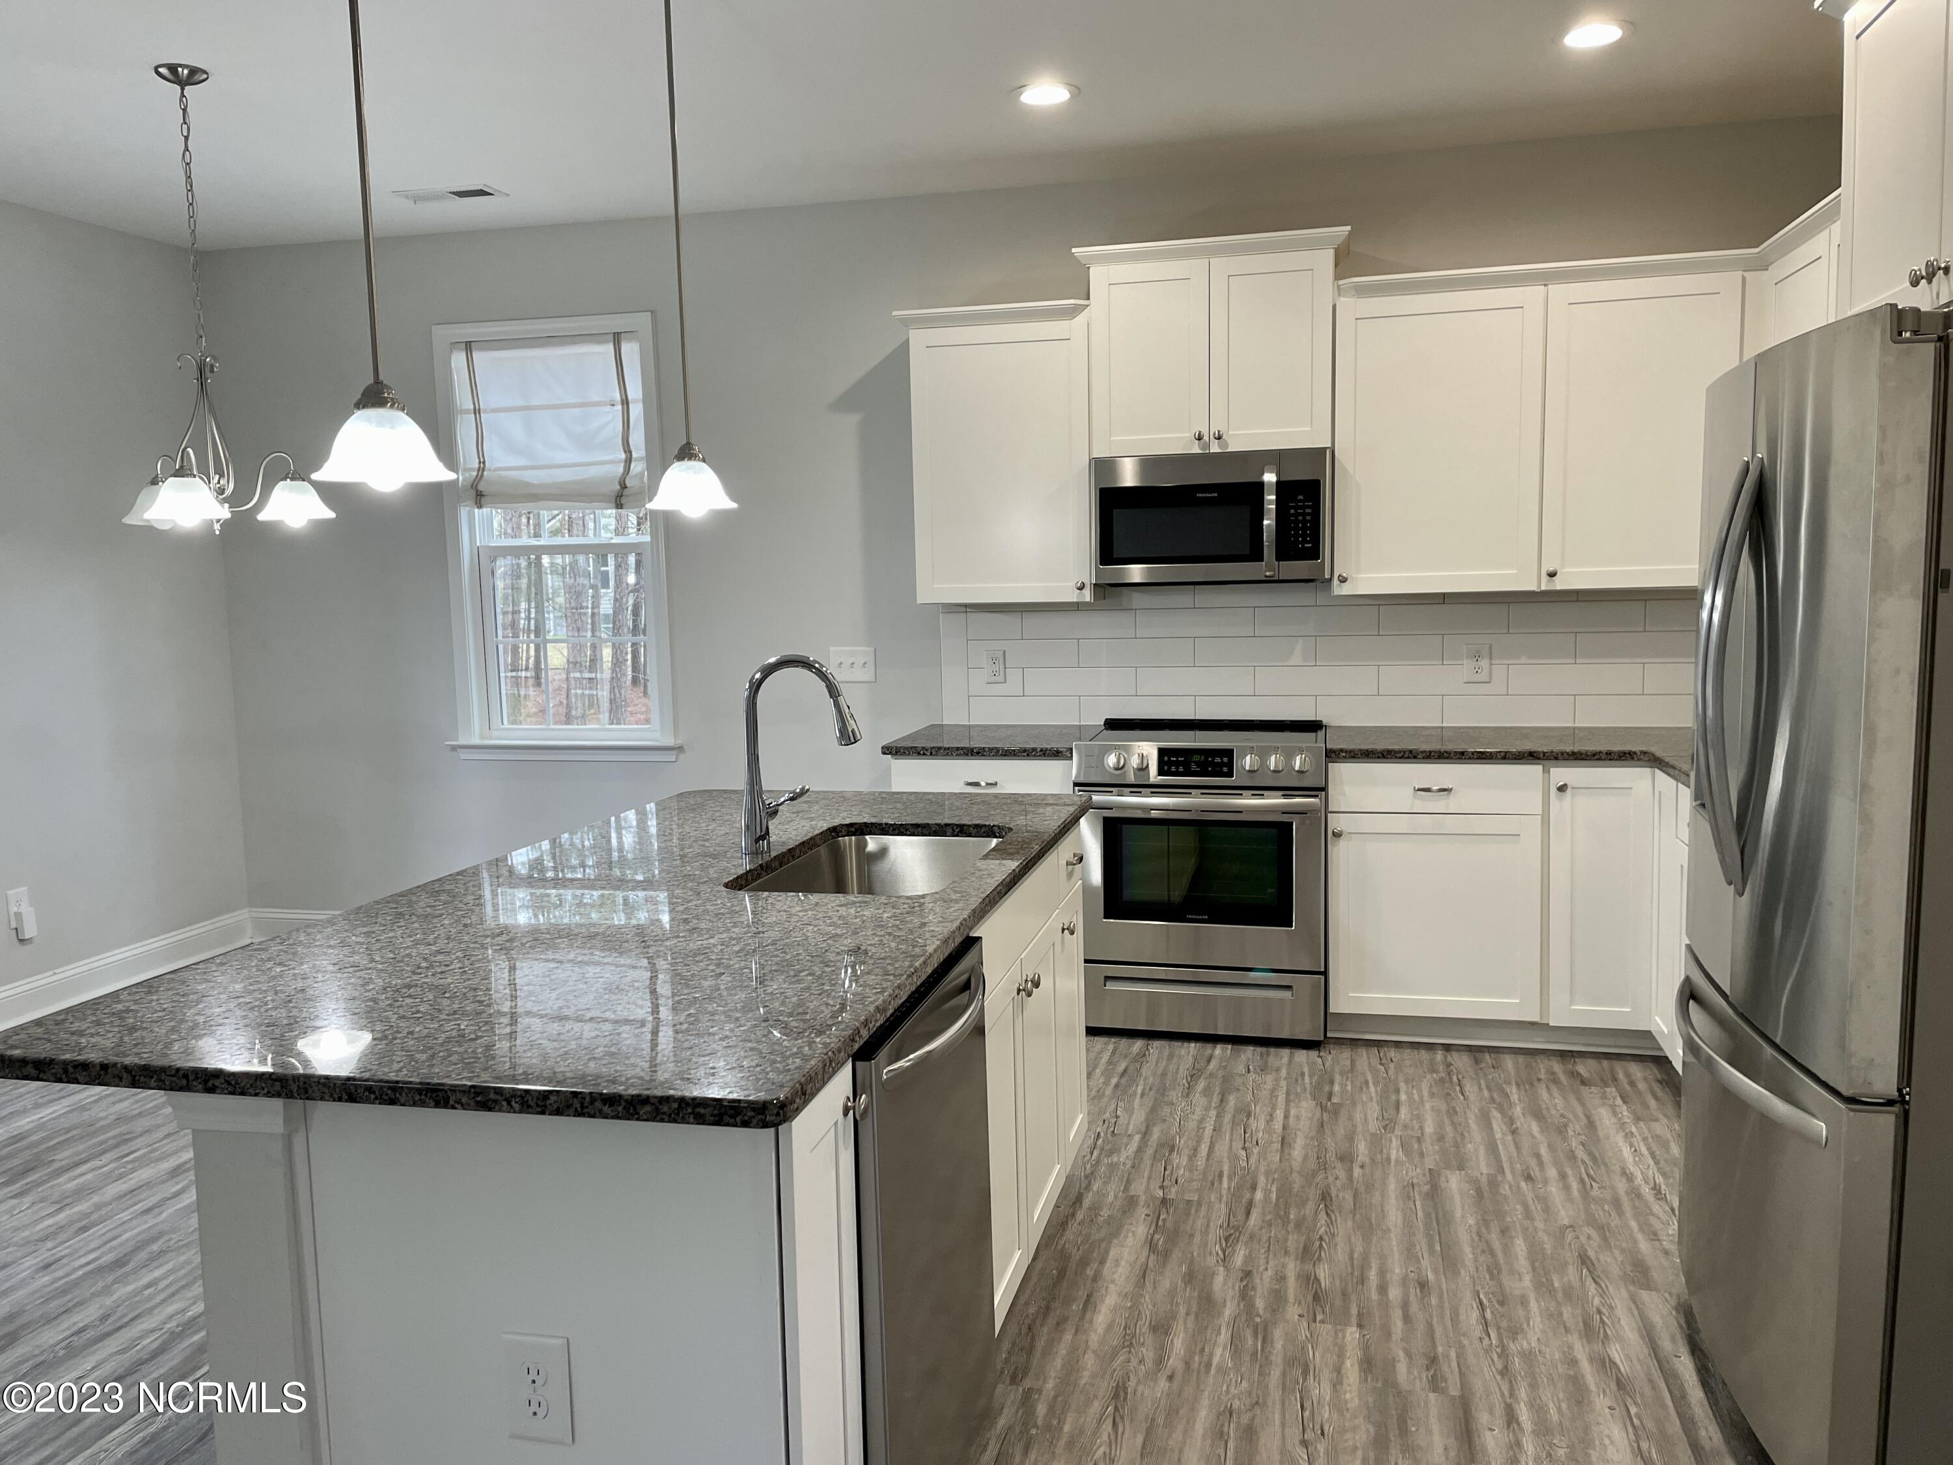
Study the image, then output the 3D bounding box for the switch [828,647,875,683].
[{"bbox_3d":[-0.448,-0.245,5.371,0.167,0.126,0.014,0,7,14],"label":"switch"}]

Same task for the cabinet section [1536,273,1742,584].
[{"bbox_3d":[2.013,-0.899,4.509,0.535,0.905,0.331,0,7,14],"label":"cabinet section"}]

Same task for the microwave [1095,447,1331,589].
[{"bbox_3d":[0.779,-0.693,4.807,0.754,0.412,0.400,0,7,14],"label":"microwave"}]

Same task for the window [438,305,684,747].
[{"bbox_3d":[-1.612,-0.722,5.624,0.983,1.672,0.105,0,7,14],"label":"window"}]

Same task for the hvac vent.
[{"bbox_3d":[-1.800,-1.841,5.021,0.357,0.024,0.160,0,7,14],"label":"hvac vent"}]

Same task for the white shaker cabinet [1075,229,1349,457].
[{"bbox_3d":[0.773,-1.225,4.761,0.850,0.650,0.370,0,7,14],"label":"white shaker cabinet"}]

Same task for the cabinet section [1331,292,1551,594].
[{"bbox_3d":[1.454,-0.901,4.652,0.611,0.905,0.331,0,7,14],"label":"cabinet section"}]

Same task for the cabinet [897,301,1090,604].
[{"bbox_3d":[0.099,-0.924,4.970,0.640,0.961,0.365,0,7,14],"label":"cabinet"}]

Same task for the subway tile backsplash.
[{"bbox_3d":[1.239,-0.261,4.942,2.822,0.481,0.014,0,7,14],"label":"subway tile backsplash"}]

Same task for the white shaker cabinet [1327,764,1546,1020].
[{"bbox_3d":[1.435,0.443,4.654,0.618,0.776,0.635,0,7,14],"label":"white shaker cabinet"}]

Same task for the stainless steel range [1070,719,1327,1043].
[{"bbox_3d":[0.753,0.463,4.779,0.759,0.942,0.690,0,7,14],"label":"stainless steel range"}]

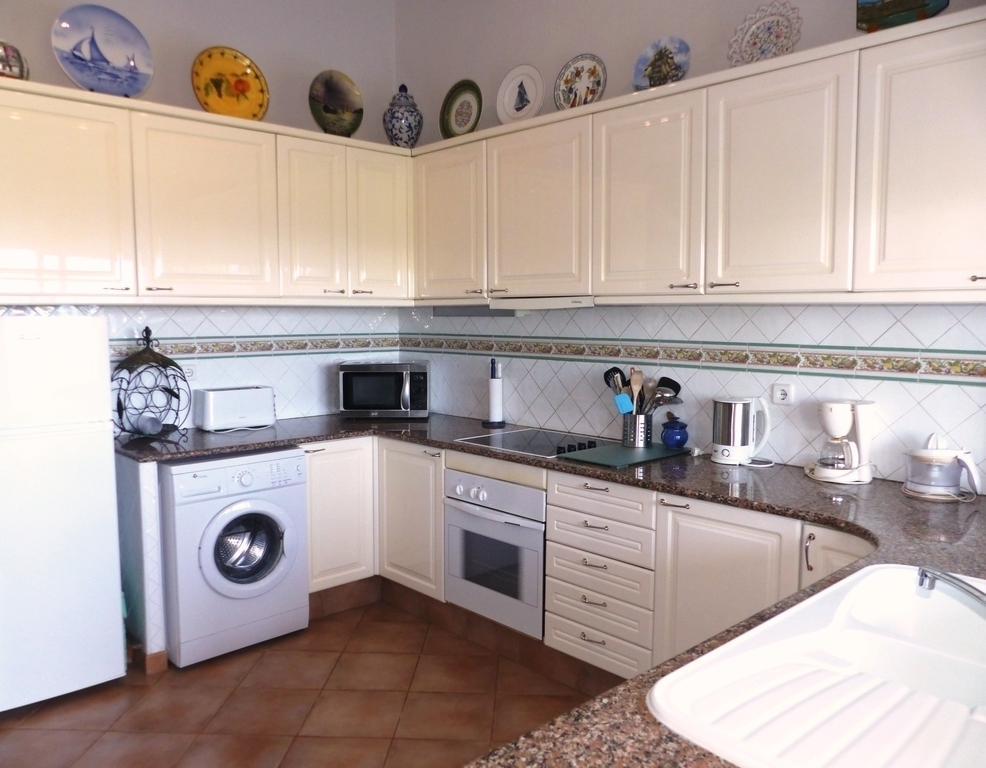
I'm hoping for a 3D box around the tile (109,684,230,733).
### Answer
[{"bbox_3d":[-1.181,1.218,2.765,0.333,0.010,0.333,0,5,2],"label":"tile"}]

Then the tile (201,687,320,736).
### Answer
[{"bbox_3d":[-0.844,1.220,2.751,0.333,0.010,0.333,0,5,2],"label":"tile"}]

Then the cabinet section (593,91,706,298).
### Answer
[{"bbox_3d":[0.685,-0.697,2.868,0.335,0.706,0.496,-5,8,-44],"label":"cabinet section"}]

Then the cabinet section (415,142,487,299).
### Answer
[{"bbox_3d":[-0.085,-0.772,3.652,0.335,0.706,0.502,-5,8,-44],"label":"cabinet section"}]

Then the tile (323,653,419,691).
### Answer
[{"bbox_3d":[-0.489,1.182,3.029,0.334,0.010,0.334,0,5,2],"label":"tile"}]

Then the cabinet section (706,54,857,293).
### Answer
[{"bbox_3d":[1.033,-0.663,2.514,0.335,0.706,0.499,-5,8,-44],"label":"cabinet section"}]

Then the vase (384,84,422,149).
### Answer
[{"bbox_3d":[-0.469,-1.374,3.852,0.204,0.365,0.204,0,5,1],"label":"vase"}]

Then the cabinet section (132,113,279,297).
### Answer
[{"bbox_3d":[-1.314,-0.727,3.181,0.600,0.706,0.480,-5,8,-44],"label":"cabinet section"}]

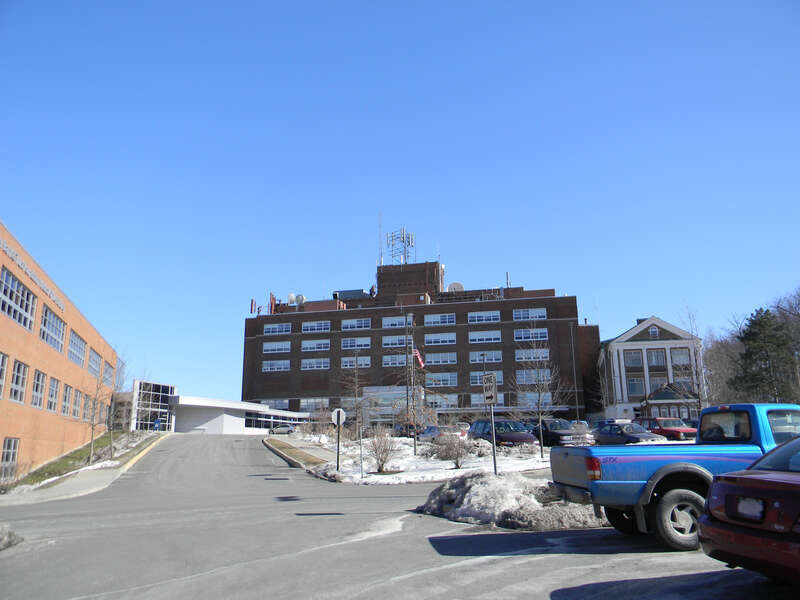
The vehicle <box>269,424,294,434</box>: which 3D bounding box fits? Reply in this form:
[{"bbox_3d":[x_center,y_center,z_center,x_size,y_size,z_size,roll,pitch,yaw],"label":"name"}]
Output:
[{"bbox_3d":[-17.021,18.953,94.713,4.400,1.470,1.730,-4,-14,13],"label":"vehicle"}]

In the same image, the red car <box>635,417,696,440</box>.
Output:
[{"bbox_3d":[12.648,6.453,30.722,1.730,1.620,4.250,3,-14,-13],"label":"red car"}]

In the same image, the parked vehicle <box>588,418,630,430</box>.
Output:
[{"bbox_3d":[13.410,8.438,41.070,1.800,1.650,4.600,3,-14,-13],"label":"parked vehicle"}]

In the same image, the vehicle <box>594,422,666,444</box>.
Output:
[{"bbox_3d":[11.049,6.688,31.285,1.720,1.390,4.500,3,-14,-15],"label":"vehicle"}]

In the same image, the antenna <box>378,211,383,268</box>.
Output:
[{"bbox_3d":[-3.624,-11.740,123.151,0.400,11.500,0.400,-4,-14,14],"label":"antenna"}]

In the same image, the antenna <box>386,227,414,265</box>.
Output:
[{"bbox_3d":[0.106,-10.670,127.056,4.800,8.000,4.300,-4,-14,14],"label":"antenna"}]

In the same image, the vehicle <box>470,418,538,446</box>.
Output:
[{"bbox_3d":[4.495,6.082,28.254,1.870,1.720,4.700,2,-14,-12],"label":"vehicle"}]

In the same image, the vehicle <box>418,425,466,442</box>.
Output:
[{"bbox_3d":[2.564,8.710,41.100,1.750,1.430,4.600,3,-14,-14],"label":"vehicle"}]

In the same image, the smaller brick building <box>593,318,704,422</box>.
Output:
[{"bbox_3d":[37.777,12.466,99.611,12.000,16.000,18.000,-3,-14,12],"label":"smaller brick building"}]

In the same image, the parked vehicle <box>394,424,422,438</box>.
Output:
[{"bbox_3d":[0.596,13.094,63.706,1.800,1.650,4.600,3,-14,-14],"label":"parked vehicle"}]

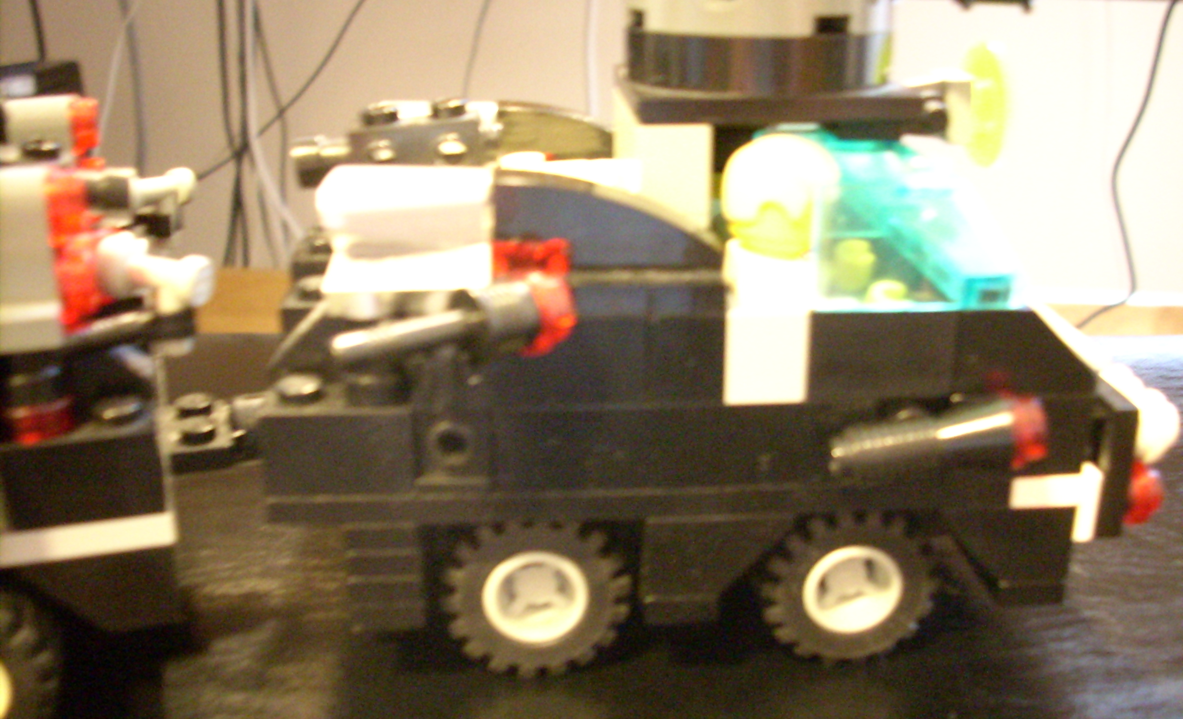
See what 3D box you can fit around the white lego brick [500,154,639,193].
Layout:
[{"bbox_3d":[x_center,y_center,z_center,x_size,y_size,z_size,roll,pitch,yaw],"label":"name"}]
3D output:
[{"bbox_3d":[-0.003,-0.017,0.139,0.016,0.008,0.012,-1,17,-1],"label":"white lego brick"}]

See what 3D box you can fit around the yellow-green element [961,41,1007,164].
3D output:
[{"bbox_3d":[0.049,-0.032,0.159,0.004,0.016,0.016,-1,17,-1],"label":"yellow-green element"}]

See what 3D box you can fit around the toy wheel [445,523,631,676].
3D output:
[{"bbox_3d":[-0.006,0.025,0.147,0.021,0.021,0.011,-1,17,-1],"label":"toy wheel"}]

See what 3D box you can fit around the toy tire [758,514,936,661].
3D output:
[{"bbox_3d":[0.030,0.023,0.148,0.020,0.020,0.011,-1,17,-1],"label":"toy tire"}]

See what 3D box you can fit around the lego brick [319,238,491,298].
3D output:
[{"bbox_3d":[-0.019,-0.011,0.133,0.017,0.004,0.013,-1,17,-1],"label":"lego brick"}]

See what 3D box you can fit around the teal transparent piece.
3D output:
[{"bbox_3d":[0.033,-0.016,0.143,0.023,0.014,0.032,-1,17,-1],"label":"teal transparent piece"}]

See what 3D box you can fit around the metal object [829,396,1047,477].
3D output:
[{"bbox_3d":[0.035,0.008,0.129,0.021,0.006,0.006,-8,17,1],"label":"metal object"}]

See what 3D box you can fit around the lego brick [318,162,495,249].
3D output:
[{"bbox_3d":[-0.019,-0.015,0.132,0.017,0.008,0.015,-1,17,-1],"label":"lego brick"}]

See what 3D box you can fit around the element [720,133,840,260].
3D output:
[{"bbox_3d":[0.021,-0.018,0.140,0.013,0.013,0.012,-1,17,-1],"label":"element"}]

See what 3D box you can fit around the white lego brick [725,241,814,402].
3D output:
[{"bbox_3d":[0.018,-0.005,0.133,0.009,0.017,0.008,-1,17,-1],"label":"white lego brick"}]

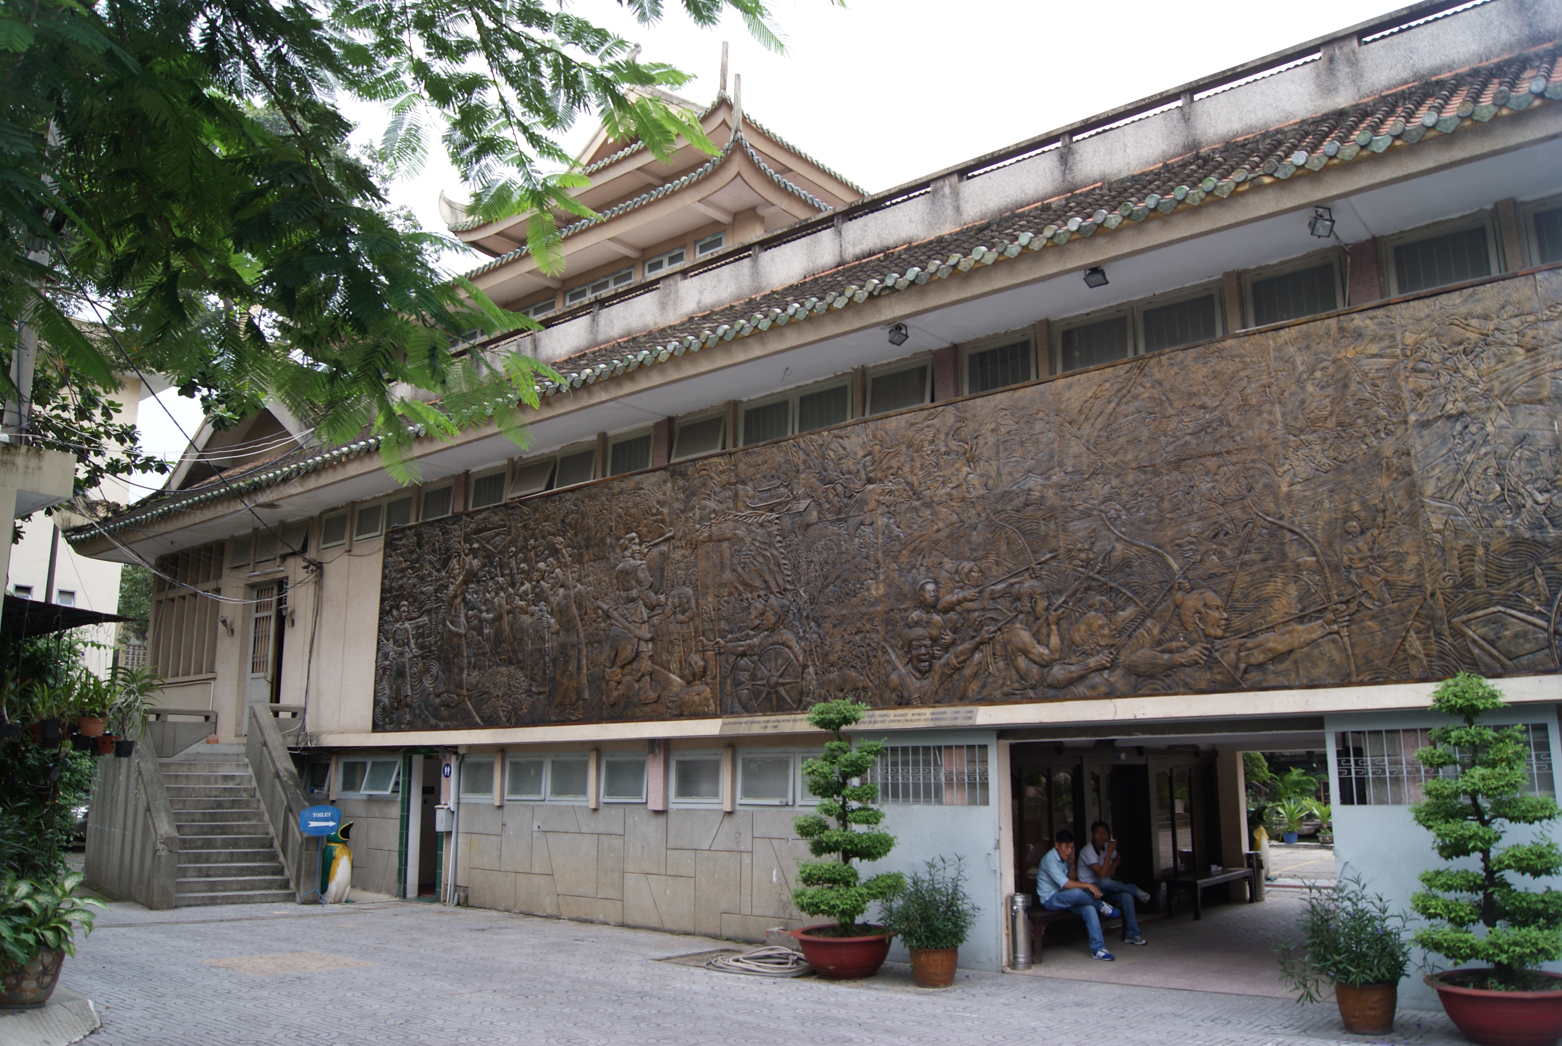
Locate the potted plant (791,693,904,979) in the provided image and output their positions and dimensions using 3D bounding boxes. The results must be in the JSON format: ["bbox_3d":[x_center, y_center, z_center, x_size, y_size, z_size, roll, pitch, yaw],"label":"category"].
[{"bbox_3d":[0.588,2.791,10.556,1.012,2.399,0.961,0,-12,0],"label":"potted plant"}]

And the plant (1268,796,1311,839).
[{"bbox_3d":[11.002,6.308,25.358,0.905,0.781,0.860,-10,-15,37],"label":"plant"}]

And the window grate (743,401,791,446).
[{"bbox_3d":[-0.169,-1.131,13.358,0.666,0.421,0.050,-10,-15,37],"label":"window grate"}]

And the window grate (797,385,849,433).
[{"bbox_3d":[0.467,-1.240,12.866,0.666,0.421,0.050,-10,-15,37],"label":"window grate"}]

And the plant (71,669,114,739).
[{"bbox_3d":[-5.286,1.390,9.000,0.340,0.520,0.320,6,-14,-30],"label":"plant"}]

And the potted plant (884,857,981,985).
[{"bbox_3d":[1.215,3.244,9.592,0.759,1.003,0.698,-2,-12,7],"label":"potted plant"}]

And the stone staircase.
[{"bbox_3d":[-7.779,4.121,16.163,1.381,1.984,3.349,8,-15,-35],"label":"stone staircase"}]

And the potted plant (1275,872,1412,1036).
[{"bbox_3d":[3.846,2.925,8.018,0.908,1.021,0.835,-10,-15,37],"label":"potted plant"}]

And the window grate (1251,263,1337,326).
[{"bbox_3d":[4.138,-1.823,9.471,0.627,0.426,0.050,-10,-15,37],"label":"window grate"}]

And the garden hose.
[{"bbox_3d":[-0.185,3.833,10.181,0.980,0.130,0.850,0,-12,-1],"label":"garden hose"}]

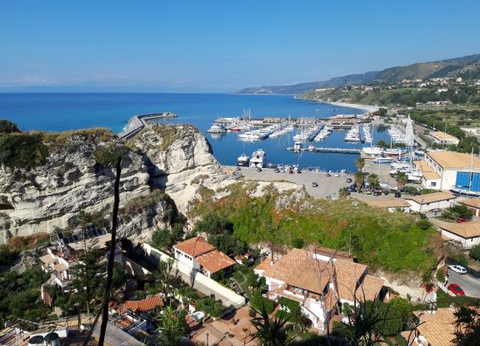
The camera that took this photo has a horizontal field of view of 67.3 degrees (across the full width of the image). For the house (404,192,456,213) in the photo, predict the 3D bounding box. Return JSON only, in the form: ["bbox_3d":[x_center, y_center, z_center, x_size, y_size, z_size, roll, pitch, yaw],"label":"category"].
[{"bbox_3d":[91.101,13.237,172.642,28.000,5.000,10.600,-6,14,-27],"label":"house"}]

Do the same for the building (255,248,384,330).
[{"bbox_3d":[17.509,25.066,81.636,25.000,8.400,16.300,8,15,32],"label":"building"}]

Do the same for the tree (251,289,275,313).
[{"bbox_3d":[4.681,26.630,75.000,4.900,4.600,4.900,0,13,0],"label":"tree"}]

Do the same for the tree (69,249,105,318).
[{"bbox_3d":[-32.765,23.278,76.581,7.300,15.000,7.300,0,13,0],"label":"tree"}]

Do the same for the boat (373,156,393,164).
[{"bbox_3d":[110.413,-10.035,276.831,14.000,4.800,4.200,1,13,5],"label":"boat"}]

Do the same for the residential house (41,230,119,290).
[{"bbox_3d":[-46.079,24.333,102.676,18.000,7.500,13.000,-8,15,-31],"label":"residential house"}]

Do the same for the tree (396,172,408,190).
[{"bbox_3d":[92.598,5.137,205.217,6.300,10.000,6.300,0,13,0],"label":"tree"}]

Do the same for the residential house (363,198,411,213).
[{"bbox_3d":[67.527,14.733,166.085,20.500,4.800,9.500,1,13,2],"label":"residential house"}]

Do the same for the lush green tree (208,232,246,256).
[{"bbox_3d":[-3.262,19.165,98.000,10.000,6.500,8.500,0,13,0],"label":"lush green tree"}]

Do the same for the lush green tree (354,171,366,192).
[{"bbox_3d":[65.684,4.988,195.243,5.700,11.000,5.700,0,13,0],"label":"lush green tree"}]

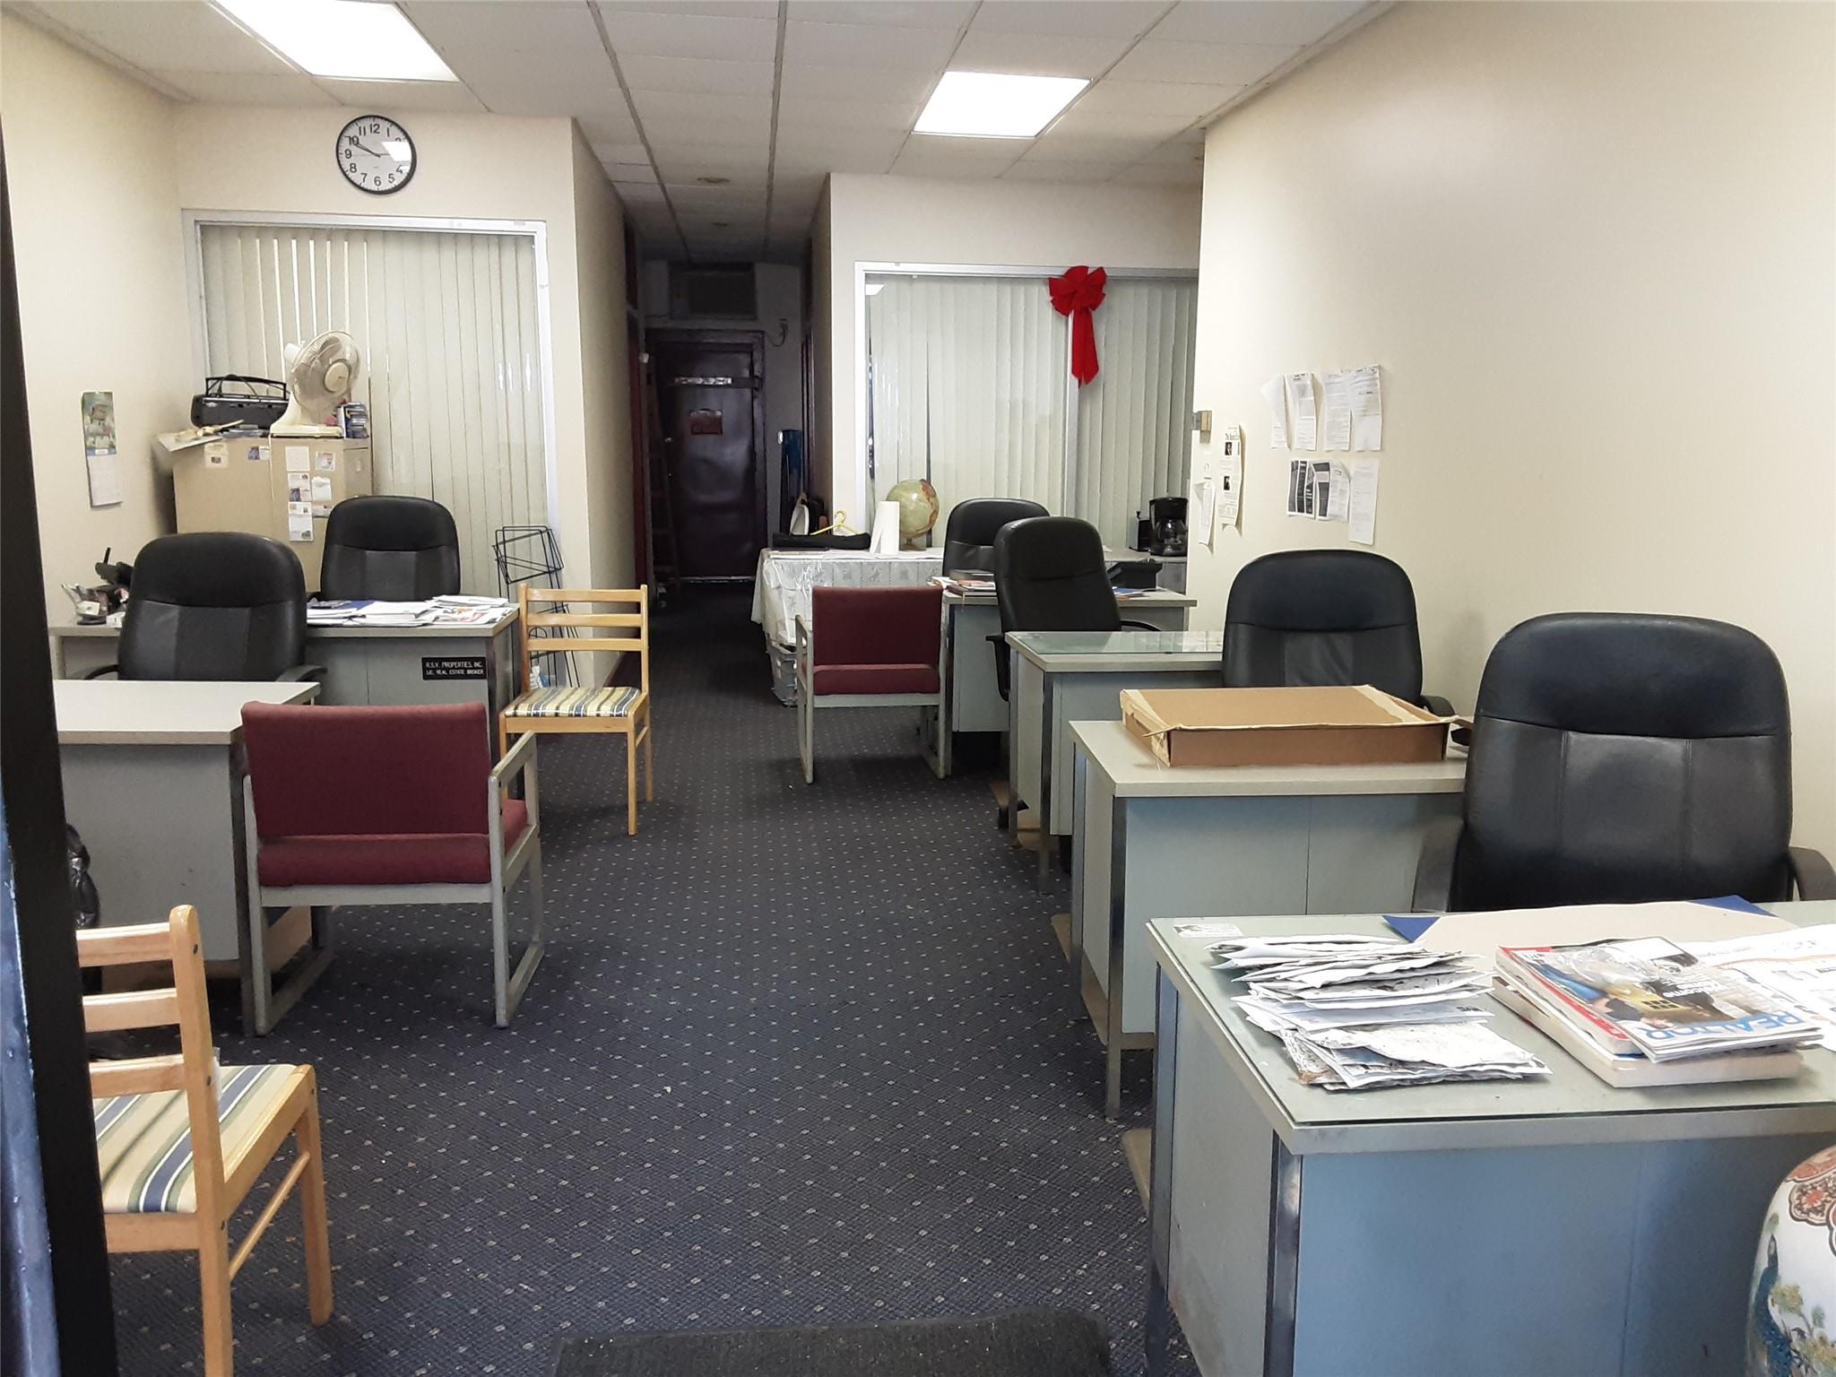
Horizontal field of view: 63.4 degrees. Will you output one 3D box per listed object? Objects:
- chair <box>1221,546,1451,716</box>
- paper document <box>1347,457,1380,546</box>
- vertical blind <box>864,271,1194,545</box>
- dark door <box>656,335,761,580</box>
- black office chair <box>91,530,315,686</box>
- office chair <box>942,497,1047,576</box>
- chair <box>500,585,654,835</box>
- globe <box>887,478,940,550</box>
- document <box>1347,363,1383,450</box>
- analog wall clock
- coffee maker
[{"bbox_3d":[1.092,0.218,3.909,0.650,1.110,0.680,1,10,1],"label":"chair"},{"bbox_3d":[1.472,-0.616,4.918,0.015,0.280,0.219,0,10,-6],"label":"paper document"},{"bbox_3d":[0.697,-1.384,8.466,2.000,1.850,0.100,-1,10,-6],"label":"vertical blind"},{"bbox_3d":[-1.847,-2.014,13.060,0.970,2.150,0.090,0,10,-6],"label":"dark door"},{"bbox_3d":[-2.071,0.138,4.265,0.650,1.110,0.680,-1,10,-6],"label":"black office chair"},{"bbox_3d":[0.442,-0.312,6.870,0.650,1.075,0.680,0,10,-4],"label":"office chair"},{"bbox_3d":[-1.232,0.067,5.440,0.460,0.840,0.530,0,10,-3],"label":"chair"},{"bbox_3d":[-0.031,-0.941,8.054,0.305,0.390,0.305,0,10,-6],"label":"globe"},{"bbox_3d":[1.471,-0.916,4.885,0.020,0.280,0.219,0,10,-6],"label":"document"},{"bbox_3d":[-2.351,-2.317,6.449,0.325,0.325,0.045,0,10,-6],"label":"analog wall clock"},{"bbox_3d":[1.371,-0.898,8.144,0.218,0.330,0.244,0,10,-6],"label":"coffee maker"}]

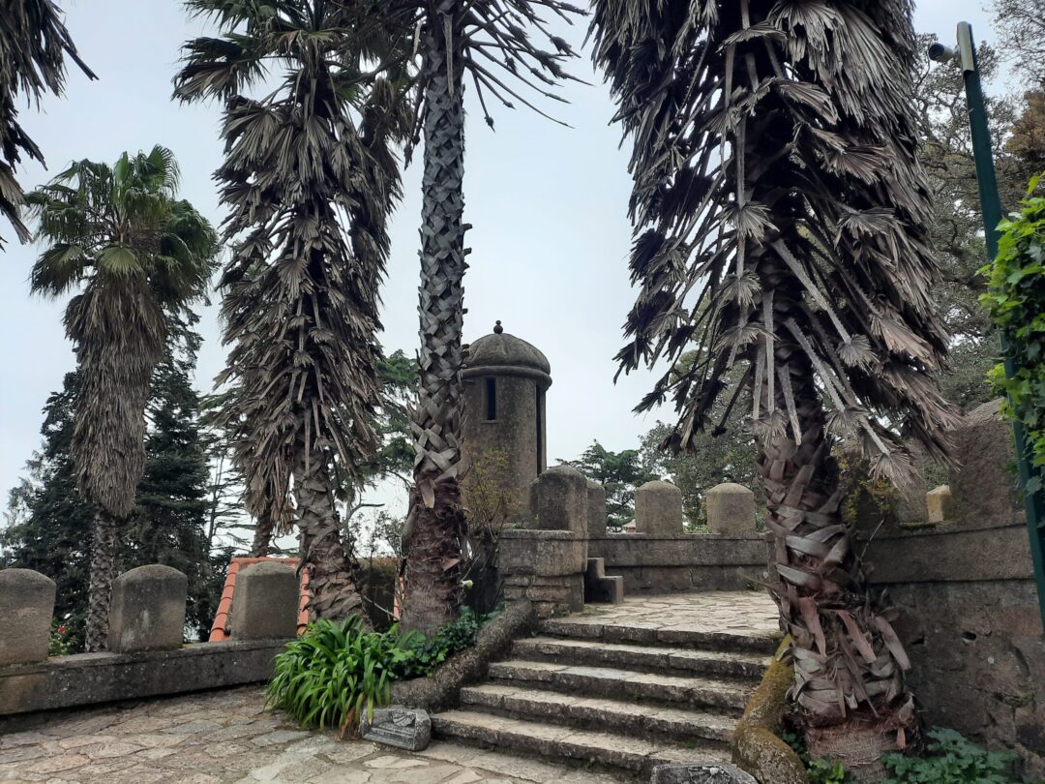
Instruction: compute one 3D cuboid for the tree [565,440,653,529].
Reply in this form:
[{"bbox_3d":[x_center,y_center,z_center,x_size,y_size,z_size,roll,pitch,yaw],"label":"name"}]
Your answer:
[{"bbox_3d":[3.200,4.458,27.659,3.700,5.300,3.700,0,-11,0],"label":"tree"}]

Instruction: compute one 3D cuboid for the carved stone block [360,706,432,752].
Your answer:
[{"bbox_3d":[-0.965,2.618,5.940,0.600,0.250,0.200,-10,-14,41],"label":"carved stone block"}]

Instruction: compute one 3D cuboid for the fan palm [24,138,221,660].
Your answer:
[{"bbox_3d":[-7.250,0.099,13.228,3.400,9.400,3.400,6,-13,-29],"label":"fan palm"}]

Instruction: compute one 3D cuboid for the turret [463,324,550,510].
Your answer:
[{"bbox_3d":[-0.400,0.622,12.107,1.700,3.600,1.700,-2,-11,11],"label":"turret"}]

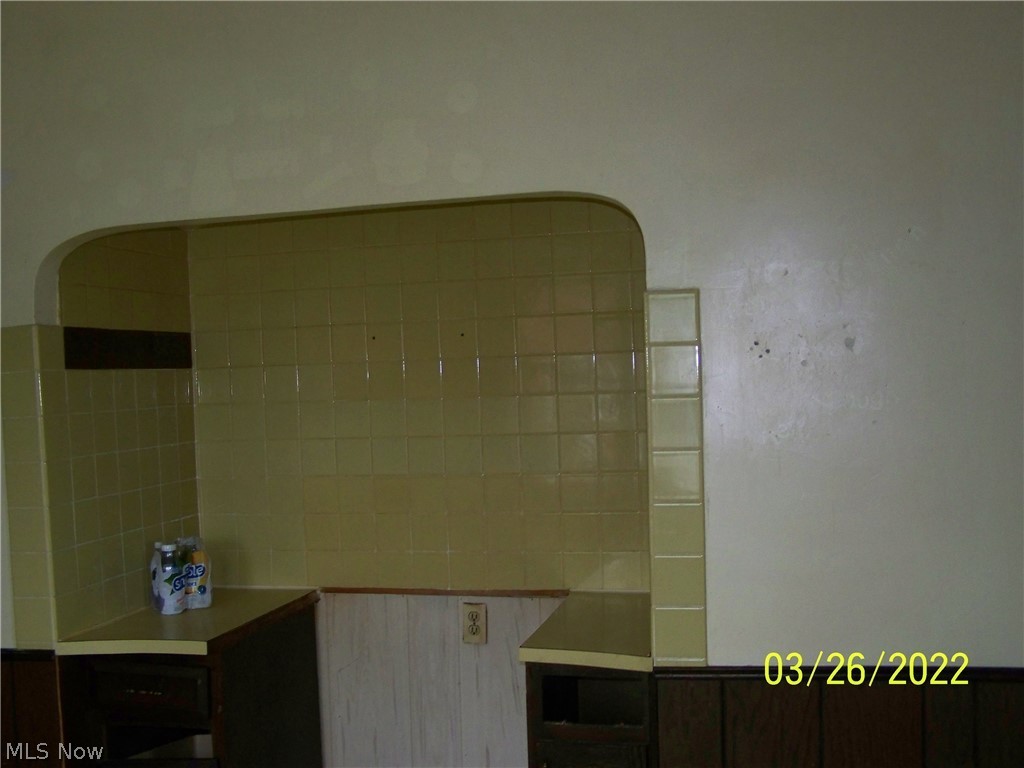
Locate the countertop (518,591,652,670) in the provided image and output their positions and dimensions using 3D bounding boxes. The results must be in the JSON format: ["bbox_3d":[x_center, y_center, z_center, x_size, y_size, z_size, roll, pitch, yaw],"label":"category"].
[{"bbox_3d":[0.233,0.593,2.741,0.311,0.034,0.632,-2,2,14],"label":"countertop"}]

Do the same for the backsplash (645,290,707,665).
[{"bbox_3d":[0.331,0.196,2.298,0.113,0.772,0.014,-2,2,14],"label":"backsplash"}]

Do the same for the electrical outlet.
[{"bbox_3d":[-0.105,0.671,3.148,0.070,0.115,0.010,-2,2,14],"label":"electrical outlet"}]

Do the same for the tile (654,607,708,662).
[{"bbox_3d":[0.343,0.517,2.308,0.110,0.109,0.012,-2,2,14],"label":"tile"}]

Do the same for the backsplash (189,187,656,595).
[{"bbox_3d":[-0.256,0.043,3.163,1.393,1.080,0.014,-2,2,14],"label":"backsplash"}]

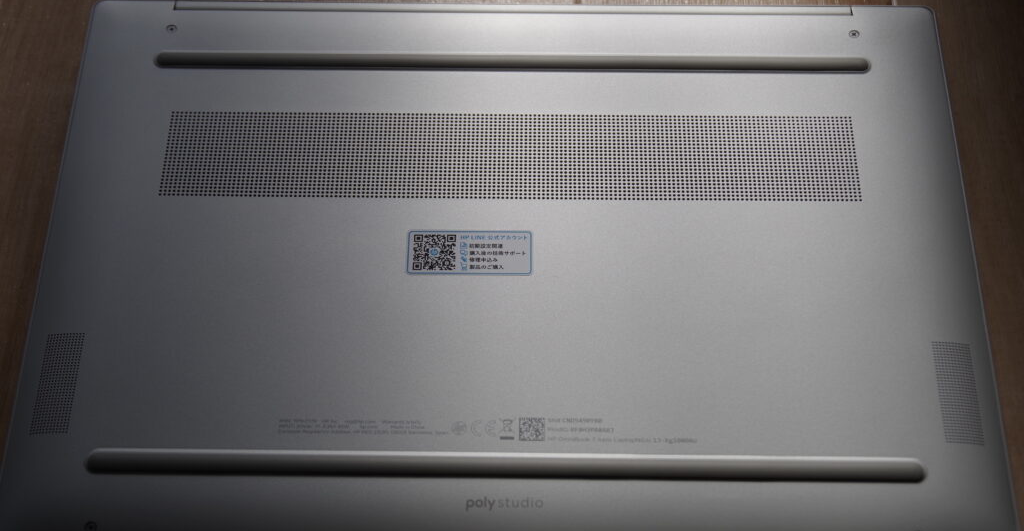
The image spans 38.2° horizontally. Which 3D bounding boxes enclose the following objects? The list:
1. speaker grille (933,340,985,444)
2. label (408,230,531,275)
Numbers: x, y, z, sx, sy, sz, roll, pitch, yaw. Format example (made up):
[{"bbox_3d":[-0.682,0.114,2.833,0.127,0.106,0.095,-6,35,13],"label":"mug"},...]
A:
[{"bbox_3d":[0.132,0.038,0.439,0.012,0.002,0.034,4,58,-5],"label":"speaker grille"},{"bbox_3d":[-0.013,-0.004,0.465,0.039,0.001,0.016,1,58,1],"label":"label"}]

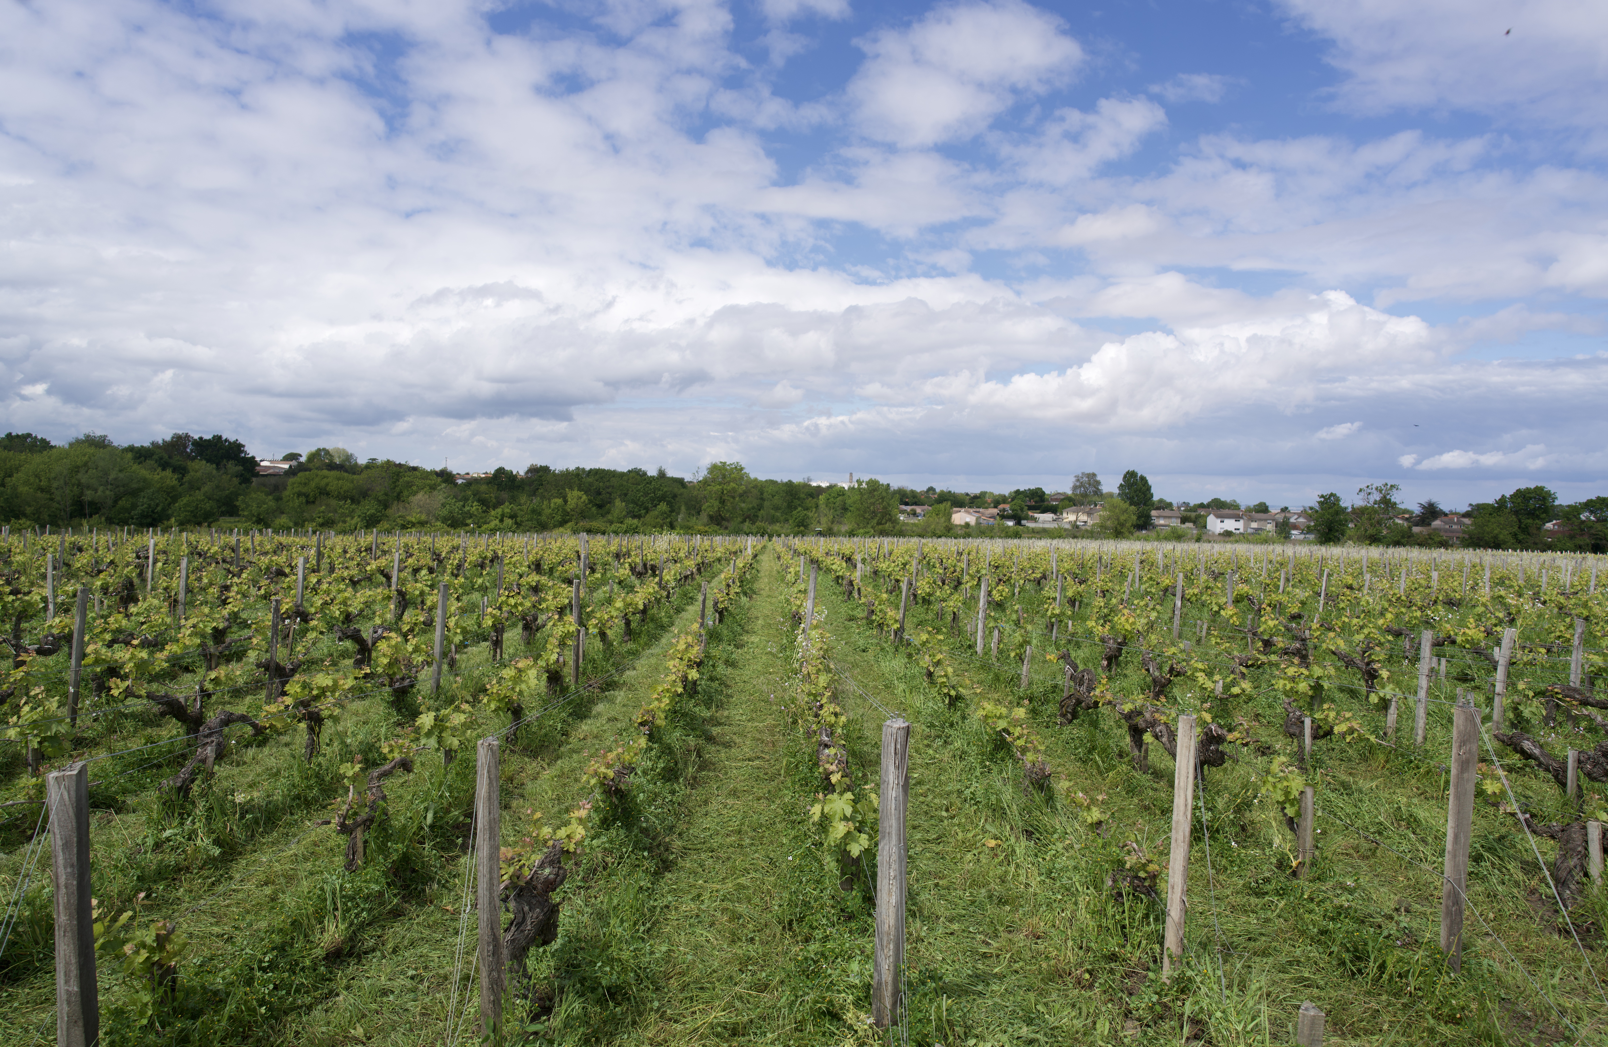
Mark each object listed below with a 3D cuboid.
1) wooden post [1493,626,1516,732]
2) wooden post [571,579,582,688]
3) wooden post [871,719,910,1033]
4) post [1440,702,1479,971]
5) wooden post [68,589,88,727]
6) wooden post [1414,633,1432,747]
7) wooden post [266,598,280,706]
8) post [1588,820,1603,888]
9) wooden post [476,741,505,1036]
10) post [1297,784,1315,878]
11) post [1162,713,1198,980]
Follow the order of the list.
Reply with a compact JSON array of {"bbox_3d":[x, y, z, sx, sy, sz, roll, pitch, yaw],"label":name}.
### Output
[{"bbox_3d":[5.819,1.306,8.910,0.080,0.906,0.080,8,0,-2],"label":"wooden post"},{"bbox_3d":[-2.355,1.139,11.101,0.065,1.110,0.065,1,1,-2],"label":"wooden post"},{"bbox_3d":[0.300,1.204,3.650,0.093,1.062,0.093,2,1,-2],"label":"wooden post"},{"bbox_3d":[2.595,1.256,4.243,0.095,1.062,0.095,2,1,-2],"label":"post"},{"bbox_3d":[-5.521,1.029,8.149,0.069,1.059,0.069,4,0,-2],"label":"wooden post"},{"bbox_3d":[4.795,1.279,8.294,0.072,0.907,0.072,4,0,-2],"label":"wooden post"},{"bbox_3d":[-4.577,1.115,9.234,0.058,0.933,0.058,4,0,-2],"label":"wooden post"},{"bbox_3d":[3.926,1.650,5.310,0.064,0.340,0.064,-4,1,-2],"label":"post"},{"bbox_3d":[-0.965,1.137,3.301,0.068,0.943,0.068,0,2,-2],"label":"wooden post"},{"bbox_3d":[2.519,1.552,5.383,0.062,0.471,0.062,3,1,-2],"label":"post"},{"bbox_3d":[1.448,1.248,4.114,0.068,1.027,0.068,3,1,-2],"label":"post"}]

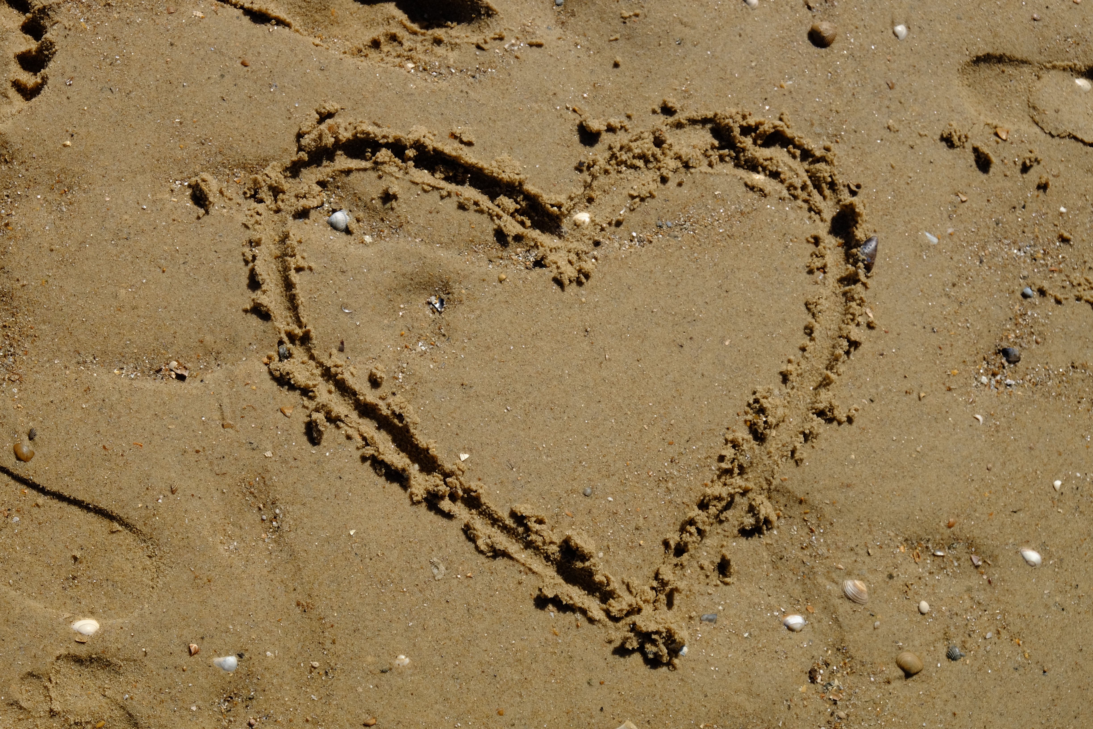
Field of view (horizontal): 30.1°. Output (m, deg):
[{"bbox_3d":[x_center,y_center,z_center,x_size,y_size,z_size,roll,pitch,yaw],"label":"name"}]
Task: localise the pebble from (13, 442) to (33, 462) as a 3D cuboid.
[{"bbox_3d":[-0.403,0.067,1.568,0.018,0.006,0.012,34,71,13],"label":"pebble"}]

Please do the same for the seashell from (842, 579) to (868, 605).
[{"bbox_3d":[0.231,0.170,1.524,0.017,0.007,0.023,-42,73,-16],"label":"seashell"}]

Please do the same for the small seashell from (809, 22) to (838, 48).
[{"bbox_3d":[0.233,-0.277,1.712,0.026,0.010,0.024,-19,68,-8],"label":"small seashell"}]

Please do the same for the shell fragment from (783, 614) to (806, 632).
[{"bbox_3d":[0.185,0.192,1.515,0.017,0.007,0.013,5,67,2],"label":"shell fragment"}]

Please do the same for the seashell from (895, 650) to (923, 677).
[{"bbox_3d":[0.268,0.220,1.501,0.020,0.009,0.017,22,69,9],"label":"seashell"}]

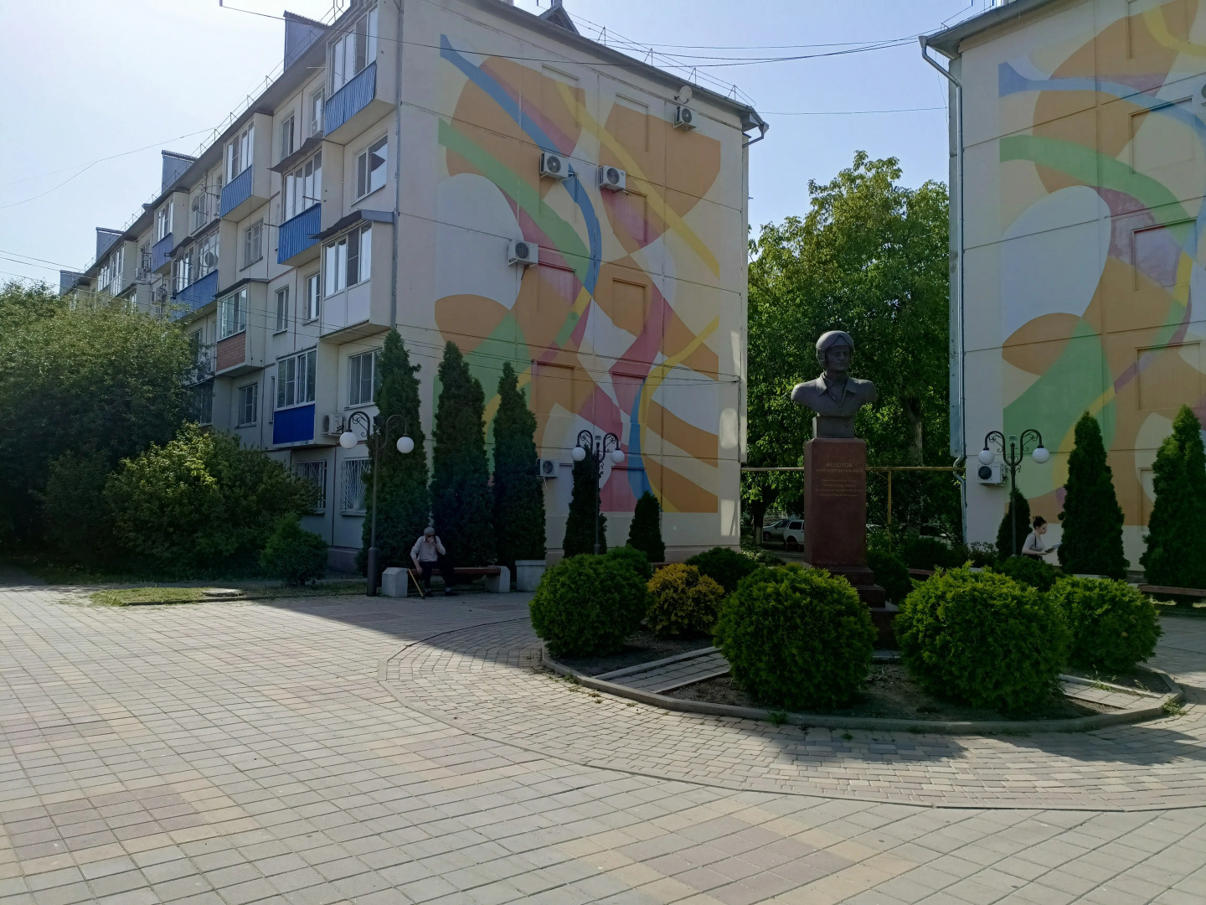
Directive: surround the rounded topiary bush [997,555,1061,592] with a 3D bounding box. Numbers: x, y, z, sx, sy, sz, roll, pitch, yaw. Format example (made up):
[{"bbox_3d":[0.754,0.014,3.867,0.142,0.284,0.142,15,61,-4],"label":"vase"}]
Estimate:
[{"bbox_3d":[5.020,1.748,10.300,1.150,1.040,1.150,-1,-3,26],"label":"rounded topiary bush"}]

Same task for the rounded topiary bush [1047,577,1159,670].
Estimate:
[{"bbox_3d":[5.219,1.772,9.179,1.150,0.940,1.150,1,-3,0],"label":"rounded topiary bush"}]

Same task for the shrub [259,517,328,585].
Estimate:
[{"bbox_3d":[-6.068,1.911,17.100,1.330,1.330,1.300,2,-3,-20],"label":"shrub"}]

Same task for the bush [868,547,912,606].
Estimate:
[{"bbox_3d":[3.594,1.853,11.934,1.200,1.100,1.200,1,-3,0],"label":"bush"}]

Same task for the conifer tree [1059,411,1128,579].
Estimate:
[{"bbox_3d":[9.966,1.034,17.700,1.400,3.760,1.400,-1,-3,29],"label":"conifer tree"}]

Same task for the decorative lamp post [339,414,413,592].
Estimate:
[{"bbox_3d":[-4.000,0.908,15.300,1.330,3.220,0.300,3,-4,-40],"label":"decorative lamp post"}]

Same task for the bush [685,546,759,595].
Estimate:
[{"bbox_3d":[1.641,1.808,11.900,1.150,1.020,1.150,0,-3,8],"label":"bush"}]

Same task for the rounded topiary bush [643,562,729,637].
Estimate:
[{"bbox_3d":[1.009,1.785,10.600,0.980,0.870,0.980,1,-3,5],"label":"rounded topiary bush"}]

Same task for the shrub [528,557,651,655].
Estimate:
[{"bbox_3d":[-0.149,1.597,9.200,1.250,1.040,1.250,1,-3,-1],"label":"shrub"}]

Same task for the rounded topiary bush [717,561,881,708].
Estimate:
[{"bbox_3d":[1.572,1.472,7.134,1.280,1.120,1.280,1,-3,0],"label":"rounded topiary bush"}]

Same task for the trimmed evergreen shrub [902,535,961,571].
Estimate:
[{"bbox_3d":[7.594,2.495,20.200,1.350,1.100,1.300,0,-3,21],"label":"trimmed evergreen shrub"}]

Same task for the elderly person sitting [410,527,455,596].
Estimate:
[{"bbox_3d":[-3.201,2.021,16.394,0.620,1.260,0.720,4,-5,-35],"label":"elderly person sitting"}]

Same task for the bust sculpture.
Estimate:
[{"bbox_3d":[2.646,-0.777,9.983,0.950,1.240,0.520,1,-4,5],"label":"bust sculpture"}]

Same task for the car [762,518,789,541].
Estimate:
[{"bbox_3d":[11.312,4.864,56.246,4.300,1.520,1.750,3,-4,-25],"label":"car"}]

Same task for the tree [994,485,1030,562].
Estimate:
[{"bbox_3d":[9.347,1.935,19.872,0.850,2.350,0.850,1,-3,0],"label":"tree"}]

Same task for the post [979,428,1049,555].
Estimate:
[{"bbox_3d":[8.097,1.248,17.167,0.320,3.404,1.390,5,-5,-41],"label":"post"}]

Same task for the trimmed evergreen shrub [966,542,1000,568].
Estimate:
[{"bbox_3d":[8.934,2.650,20.531,0.900,1.000,0.900,1,-3,0],"label":"trimmed evergreen shrub"}]

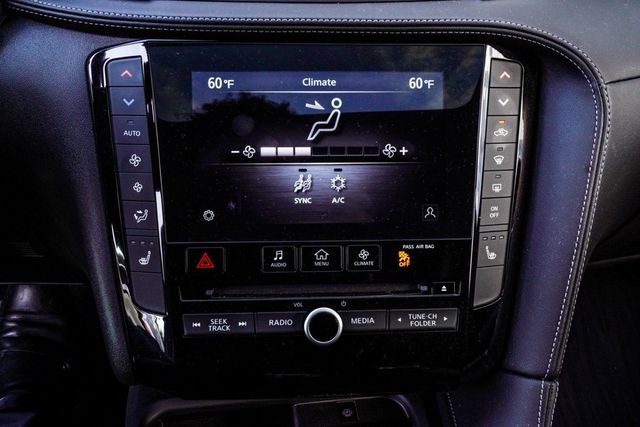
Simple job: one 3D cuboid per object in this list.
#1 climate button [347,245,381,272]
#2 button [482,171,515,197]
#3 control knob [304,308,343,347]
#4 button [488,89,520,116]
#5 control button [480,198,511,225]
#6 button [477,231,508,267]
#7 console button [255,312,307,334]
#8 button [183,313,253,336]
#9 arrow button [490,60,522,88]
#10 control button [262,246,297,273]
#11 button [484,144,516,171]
[{"bbox_3d":[0.027,0.028,0.401,0.022,0.016,0.005,-1,6,-5],"label":"climate button"},{"bbox_3d":[0.111,-0.019,0.405,0.019,0.016,0.006,1,6,-6],"label":"button"},{"bbox_3d":[0.002,0.068,0.395,0.023,0.023,0.014,-1,6,-5],"label":"control knob"},{"bbox_3d":[0.114,-0.069,0.400,0.019,0.016,0.006,1,6,-6],"label":"button"},{"bbox_3d":[0.110,-0.001,0.406,0.019,0.016,0.006,1,6,-6],"label":"control button"},{"bbox_3d":[0.109,0.022,0.409,0.018,0.022,0.006,1,6,-6],"label":"button"},{"bbox_3d":[-0.024,0.068,0.399,0.032,0.013,0.007,-1,6,-5],"label":"console button"},{"bbox_3d":[-0.062,0.068,0.396,0.043,0.014,0.007,-1,6,-5],"label":"button"},{"bbox_3d":[0.115,-0.086,0.398,0.018,0.017,0.006,1,6,-6],"label":"arrow button"},{"bbox_3d":[-0.025,0.028,0.396,0.021,0.016,0.005,-1,6,-5],"label":"control button"},{"bbox_3d":[0.112,-0.036,0.403,0.019,0.016,0.006,1,6,-6],"label":"button"}]

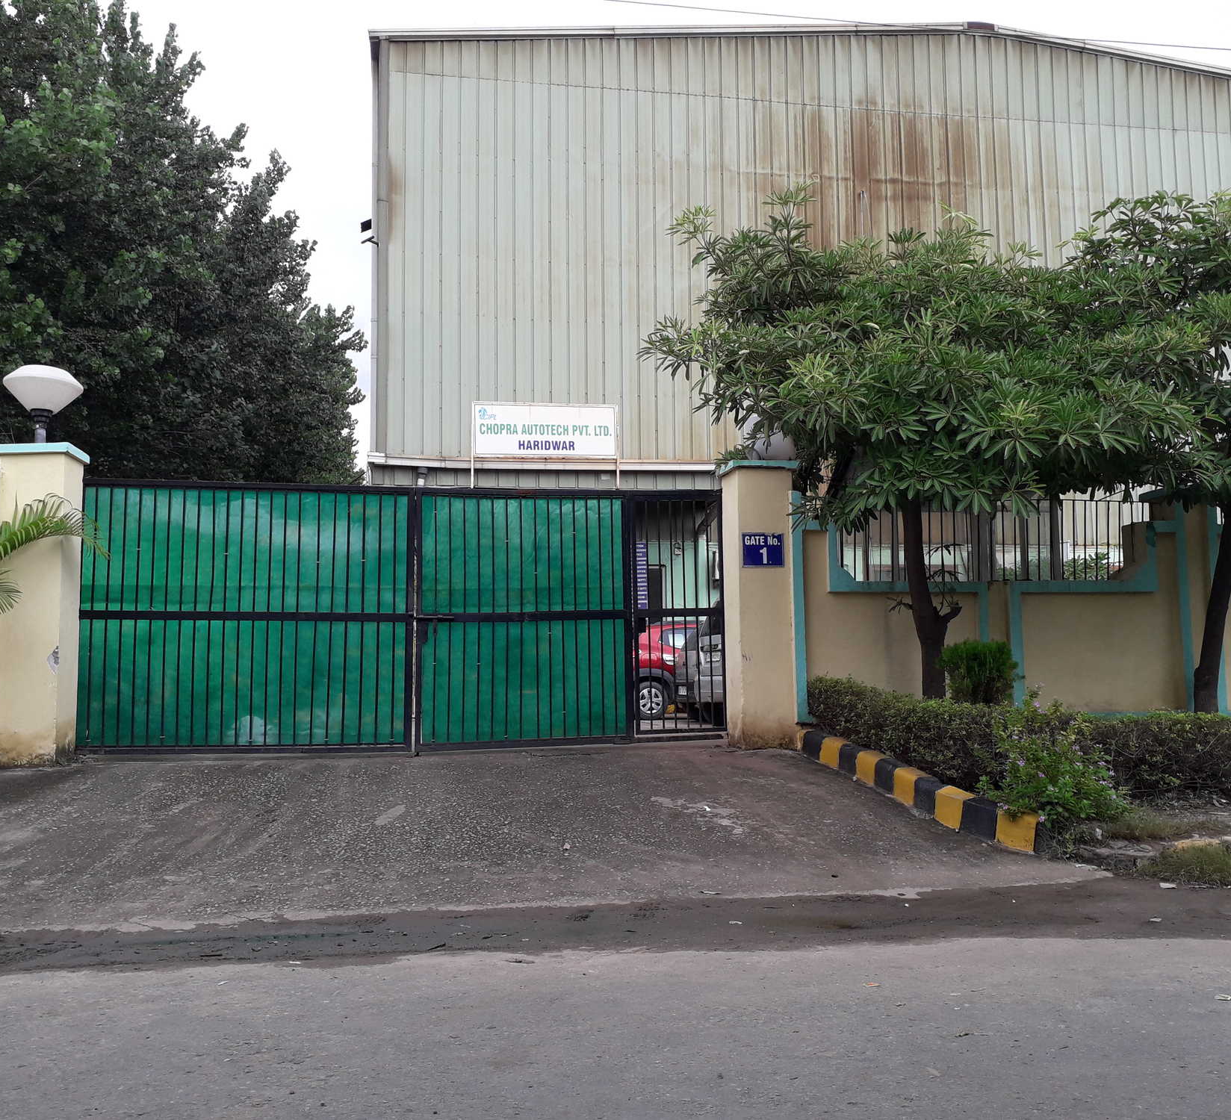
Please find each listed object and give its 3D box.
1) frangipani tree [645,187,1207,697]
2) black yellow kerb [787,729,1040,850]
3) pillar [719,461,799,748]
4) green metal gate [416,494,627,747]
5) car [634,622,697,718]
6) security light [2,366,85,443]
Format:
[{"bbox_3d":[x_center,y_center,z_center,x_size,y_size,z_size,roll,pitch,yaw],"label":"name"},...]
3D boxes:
[{"bbox_3d":[2.576,-0.825,9.687,4.684,4.704,4.100,0,-5,-9],"label":"frangipani tree"},{"bbox_3d":[2.189,1.655,8.735,0.150,0.241,2.965,1,2,-20],"label":"black yellow kerb"},{"bbox_3d":[1.273,0.406,10.450,0.580,2.510,0.580,0,-5,-9],"label":"pillar"},{"bbox_3d":[-0.786,0.513,10.150,1.852,2.216,0.060,1,-5,-13],"label":"green metal gate"},{"bbox_3d":[-0.233,1.735,18.607,3.700,1.490,1.580,-3,-6,27],"label":"car"},{"bbox_3d":[-4.646,-1.269,9.458,0.639,0.625,0.639,0,-5,-9],"label":"security light"}]

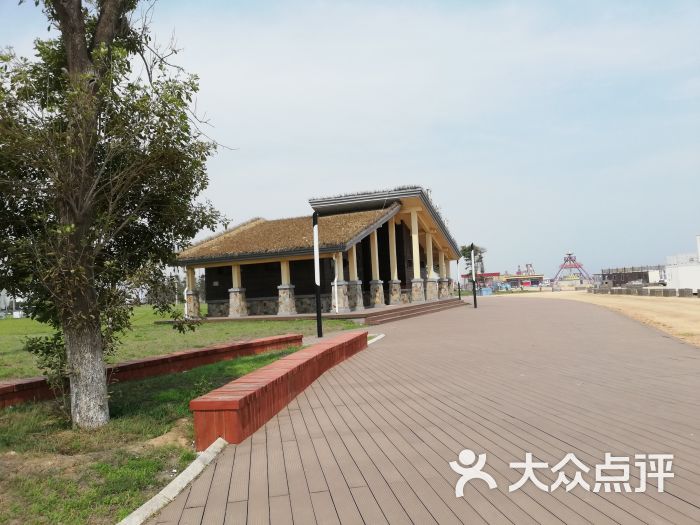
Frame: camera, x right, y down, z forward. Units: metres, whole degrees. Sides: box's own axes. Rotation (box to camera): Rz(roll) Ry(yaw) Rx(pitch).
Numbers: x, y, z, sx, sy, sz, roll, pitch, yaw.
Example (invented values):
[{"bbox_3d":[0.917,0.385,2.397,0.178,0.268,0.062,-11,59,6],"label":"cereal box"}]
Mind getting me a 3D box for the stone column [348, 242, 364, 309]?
[{"bbox_3d":[0.192,0.745,26.690,0.690,3.266,0.690,-5,-3,23],"label":"stone column"}]

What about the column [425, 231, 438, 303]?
[{"bbox_3d":[5.790,0.270,38.941,0.690,4.848,0.690,-5,-3,23],"label":"column"}]

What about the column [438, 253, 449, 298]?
[{"bbox_3d":[7.172,1.001,42.040,0.690,3.556,0.690,-5,-3,23],"label":"column"}]

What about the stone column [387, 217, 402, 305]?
[{"bbox_3d":[2.632,-0.111,32.573,0.690,5.307,0.690,-5,-3,23],"label":"stone column"}]

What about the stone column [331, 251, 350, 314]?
[{"bbox_3d":[-0.488,0.951,26.020,0.690,2.865,0.690,-5,-3,23],"label":"stone column"}]

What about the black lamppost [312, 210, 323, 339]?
[{"bbox_3d":[-1.075,0.354,17.807,0.150,4.134,0.150,-5,-3,23],"label":"black lamppost"}]

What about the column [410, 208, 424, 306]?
[{"bbox_3d":[4.411,-0.423,36.265,0.690,6.110,0.690,-5,-3,23],"label":"column"}]

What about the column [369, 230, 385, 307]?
[{"bbox_3d":[1.437,0.355,29.809,0.690,4.228,0.690,-5,-3,23],"label":"column"}]

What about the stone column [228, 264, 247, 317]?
[{"bbox_3d":[-5.833,1.454,28.311,0.690,2.708,0.690,-5,-3,23],"label":"stone column"}]

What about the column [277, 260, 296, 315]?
[{"bbox_3d":[-3.159,1.246,27.163,0.690,2.699,0.690,-5,-3,23],"label":"column"}]

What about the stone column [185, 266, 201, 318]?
[{"bbox_3d":[-8.514,1.616,29.469,0.690,2.809,0.690,-5,-3,23],"label":"stone column"}]

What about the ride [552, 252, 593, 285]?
[{"bbox_3d":[45.641,1.231,112.000,6.800,6.872,4.600,-6,-4,38],"label":"ride"}]

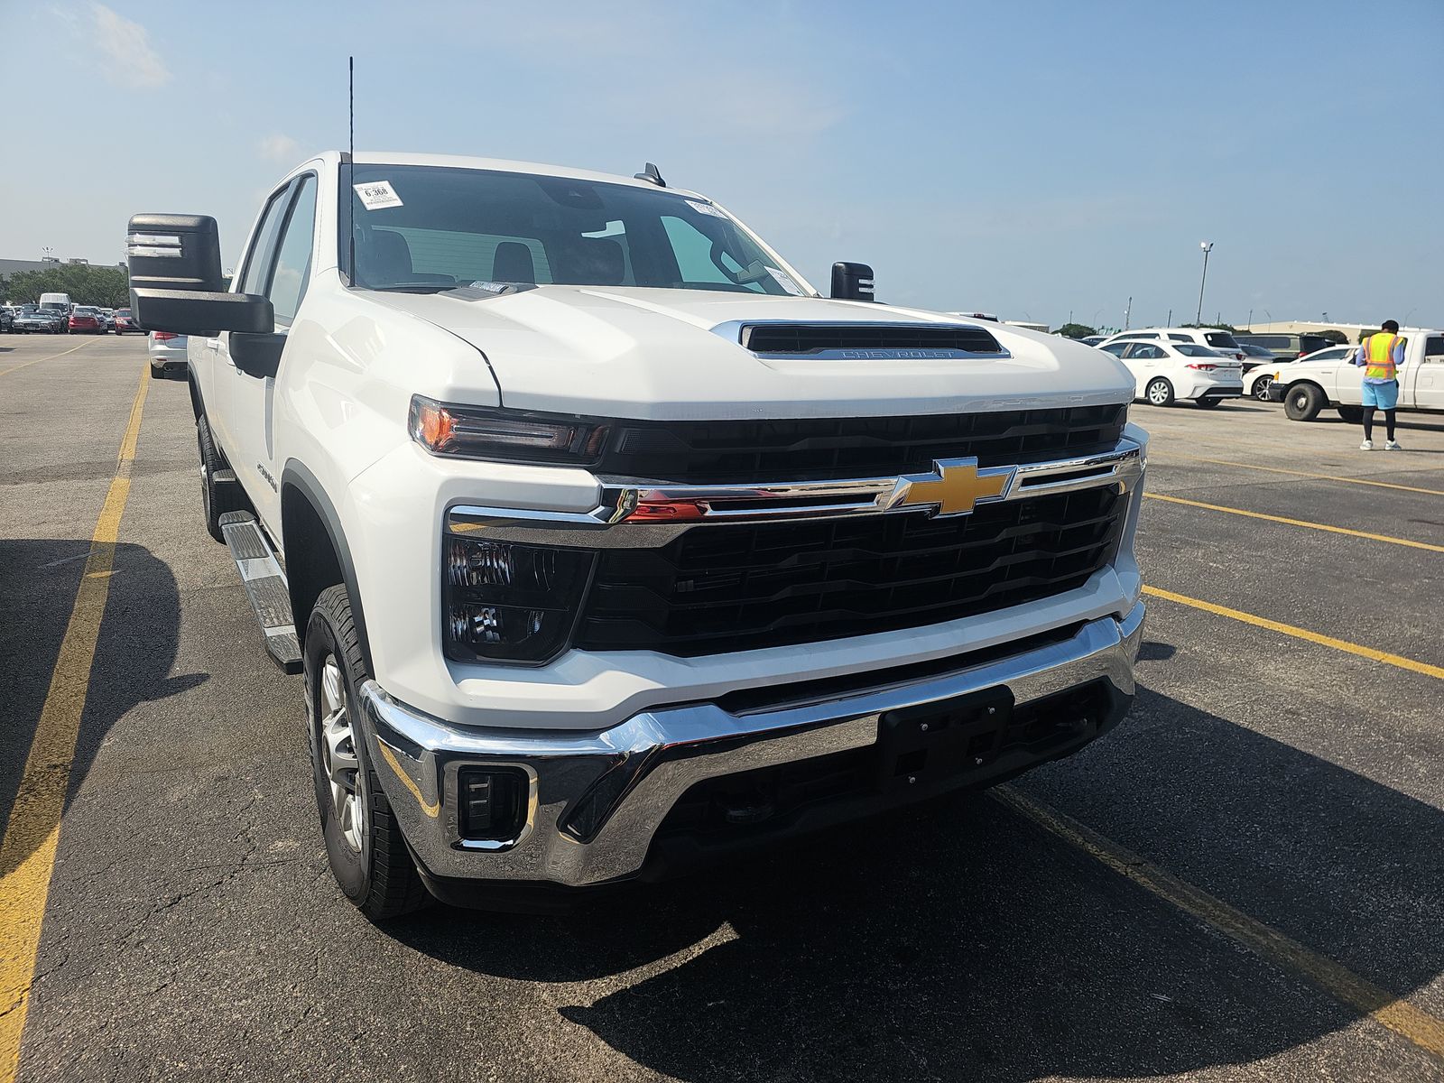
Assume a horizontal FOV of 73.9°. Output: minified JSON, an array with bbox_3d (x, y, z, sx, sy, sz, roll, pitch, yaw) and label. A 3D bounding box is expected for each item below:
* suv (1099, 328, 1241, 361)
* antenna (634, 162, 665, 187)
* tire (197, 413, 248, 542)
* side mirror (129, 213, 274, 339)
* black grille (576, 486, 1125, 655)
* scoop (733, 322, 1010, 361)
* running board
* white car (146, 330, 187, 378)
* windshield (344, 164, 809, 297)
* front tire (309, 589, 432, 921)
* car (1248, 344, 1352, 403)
[{"bbox_3d":[10.996,-4.707,25.104,1.940,1.740,4.900,-6,15,-30],"label":"suv"},{"bbox_3d":[-0.280,-1.463,3.804,0.065,0.080,0.170,-6,15,-30],"label":"antenna"},{"bbox_3d":[-3.036,-0.413,5.933,0.265,0.820,0.820,-6,15,-31],"label":"tire"},{"bbox_3d":[-1.489,-0.755,2.756,0.360,0.330,0.210,-6,15,-31],"label":"side mirror"},{"bbox_3d":[0.396,0.039,1.955,1.450,0.240,0.150,-6,15,-30],"label":"black grille"},{"bbox_3d":[0.324,-0.423,2.003,0.670,0.090,0.160,-6,15,-31],"label":"scoop"},{"bbox_3d":[-1.806,0.111,3.765,0.155,0.080,2.300,-6,15,-31],"label":"running board"},{"bbox_3d":[-11.339,-4.309,20.630,1.820,1.460,4.750,-6,15,-30],"label":"white car"},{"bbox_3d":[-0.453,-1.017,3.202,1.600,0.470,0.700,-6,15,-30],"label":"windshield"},{"bbox_3d":[-0.784,0.465,2.312,0.265,0.820,0.820,-6,15,-31],"label":"front tire"},{"bbox_3d":[14.016,-3.642,21.252,1.840,1.450,4.850,-6,15,-29],"label":"car"}]

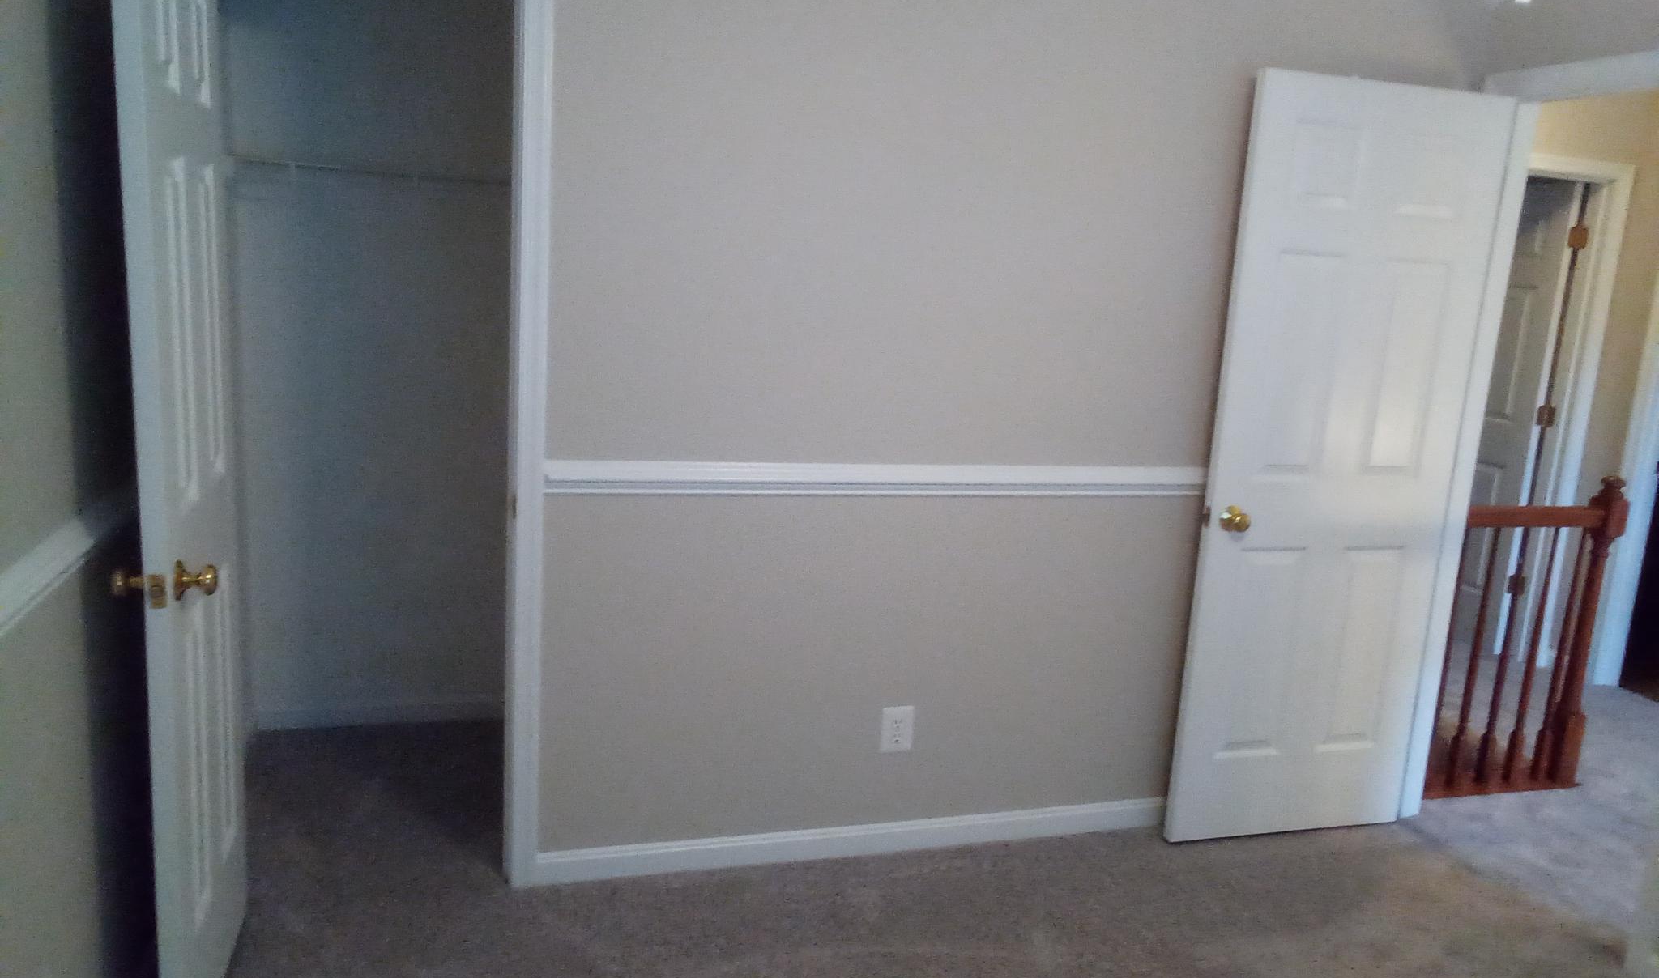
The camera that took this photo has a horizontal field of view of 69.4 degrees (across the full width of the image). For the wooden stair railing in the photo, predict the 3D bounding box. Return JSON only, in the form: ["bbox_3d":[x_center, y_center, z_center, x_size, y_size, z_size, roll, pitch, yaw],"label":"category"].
[{"bbox_3d":[2.123,0.456,3.726,0.690,1.010,0.110,0,11,-17],"label":"wooden stair railing"}]

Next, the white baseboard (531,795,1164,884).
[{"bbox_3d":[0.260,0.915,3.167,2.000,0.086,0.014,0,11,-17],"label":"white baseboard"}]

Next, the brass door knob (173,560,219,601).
[{"bbox_3d":[-1.069,0.154,2.024,0.063,0.062,0.062,0,11,-17],"label":"brass door knob"}]

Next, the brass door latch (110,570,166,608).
[{"bbox_3d":[-1.140,0.159,1.978,0.090,0.060,0.085,0,11,-17],"label":"brass door latch"}]

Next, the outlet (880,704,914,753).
[{"bbox_3d":[0.175,0.620,3.081,0.083,0.119,0.008,0,11,-17],"label":"outlet"}]

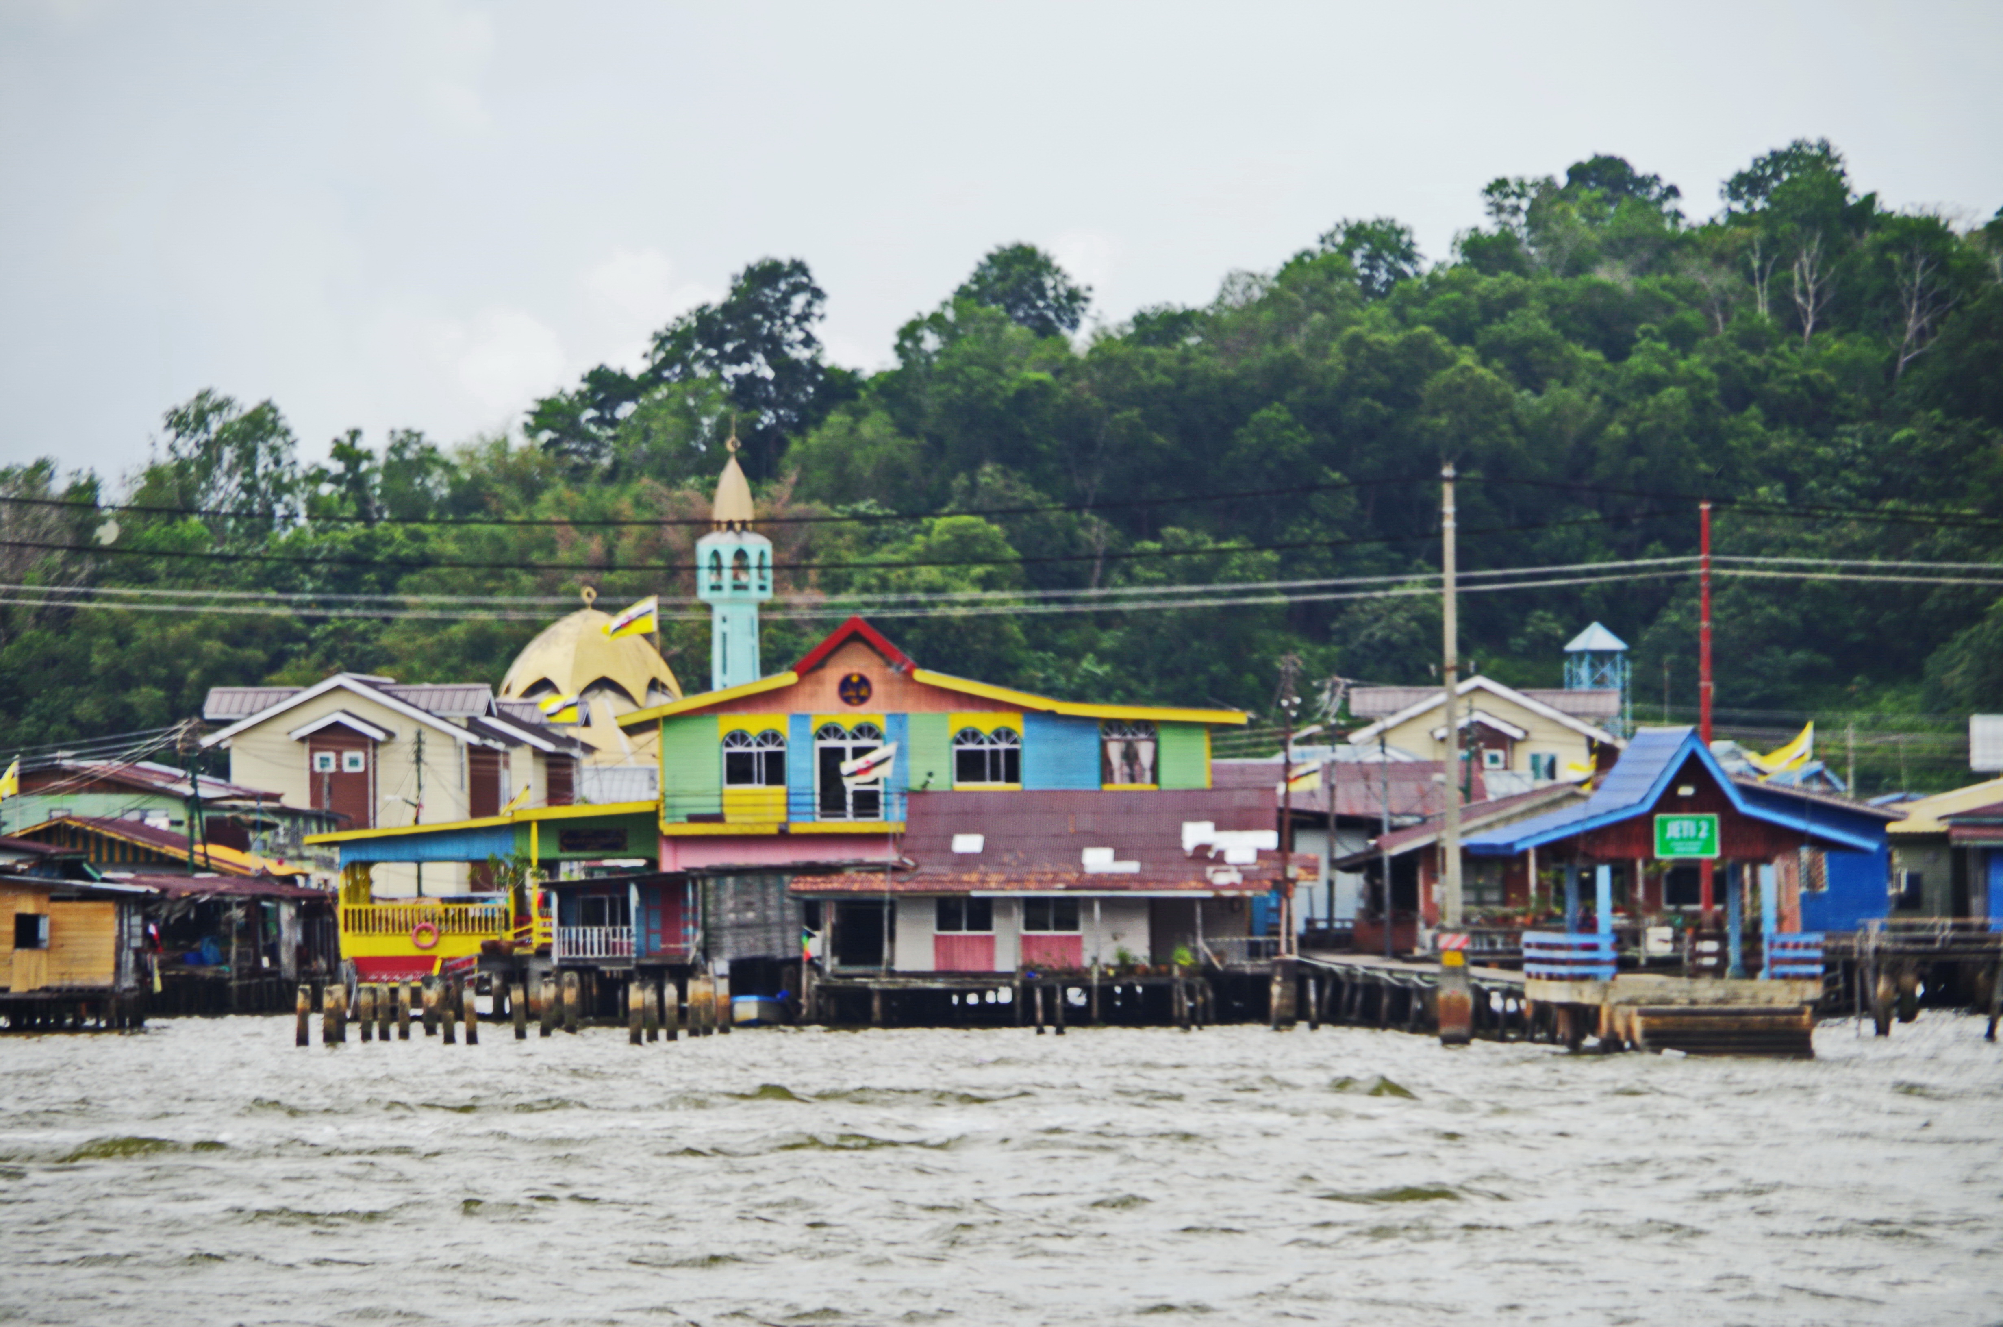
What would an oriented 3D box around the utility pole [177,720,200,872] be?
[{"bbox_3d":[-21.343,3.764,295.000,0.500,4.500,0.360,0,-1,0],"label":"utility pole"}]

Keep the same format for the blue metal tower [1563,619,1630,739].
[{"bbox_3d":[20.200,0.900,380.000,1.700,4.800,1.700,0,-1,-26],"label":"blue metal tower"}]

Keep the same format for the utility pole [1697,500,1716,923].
[{"bbox_3d":[19.613,1.392,312.000,0.350,11.878,0.350,0,-1,0],"label":"utility pole"}]

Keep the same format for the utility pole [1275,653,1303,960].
[{"bbox_3d":[7.758,3.866,303.000,0.650,8.282,0.500,0,-1,0],"label":"utility pole"}]

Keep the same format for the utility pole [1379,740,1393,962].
[{"bbox_3d":[10.366,4.949,302.000,0.200,6.065,0.200,-1,-1,0],"label":"utility pole"}]

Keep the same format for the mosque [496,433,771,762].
[{"bbox_3d":[-15.445,0.688,470.000,12.000,20.712,12.000,0,-1,0],"label":"mosque"}]

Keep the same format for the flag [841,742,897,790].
[{"bbox_3d":[-3.392,2.612,286.000,1.400,1.270,0.400,0,-1,0],"label":"flag"}]

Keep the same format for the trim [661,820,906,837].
[{"bbox_3d":[-5.631,4.256,289.300,6.300,0.400,0.200,0,-1,0],"label":"trim"}]

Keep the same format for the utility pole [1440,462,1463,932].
[{"bbox_3d":[11.333,0.849,283.000,0.380,11.840,0.380,-1,-1,0],"label":"utility pole"}]

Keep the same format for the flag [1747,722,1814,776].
[{"bbox_3d":[17.910,1.961,258.000,1.500,1.200,0.450,0,-1,0],"label":"flag"}]

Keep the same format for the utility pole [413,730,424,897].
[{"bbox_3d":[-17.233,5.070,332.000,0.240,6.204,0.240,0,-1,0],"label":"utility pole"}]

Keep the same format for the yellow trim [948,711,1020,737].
[{"bbox_3d":[-0.425,1.577,290.000,1.860,0.660,0.120,0,-1,0],"label":"yellow trim"}]

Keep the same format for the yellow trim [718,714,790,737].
[{"bbox_3d":[-6.394,1.618,290.000,1.820,0.610,0.120,0,-1,0],"label":"yellow trim"}]

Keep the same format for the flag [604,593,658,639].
[{"bbox_3d":[-9.524,-1.185,288.000,1.400,1.130,0.400,0,-1,0],"label":"flag"}]

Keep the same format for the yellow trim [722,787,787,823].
[{"bbox_3d":[-6.791,3.911,309.000,1.780,1.013,0.080,0,-1,0],"label":"yellow trim"}]

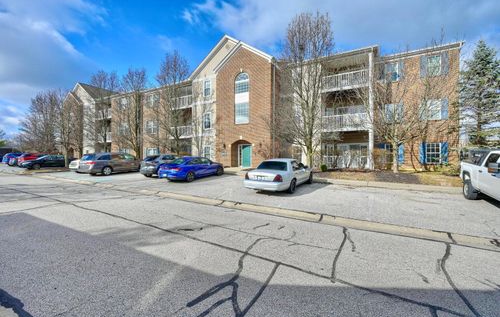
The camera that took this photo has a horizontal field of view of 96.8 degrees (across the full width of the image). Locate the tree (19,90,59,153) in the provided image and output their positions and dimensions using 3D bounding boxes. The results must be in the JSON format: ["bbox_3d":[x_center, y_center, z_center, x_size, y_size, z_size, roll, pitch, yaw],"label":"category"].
[{"bbox_3d":[-34.357,-5.356,36.423,6.200,11.370,6.200,1,2,30],"label":"tree"}]

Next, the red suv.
[{"bbox_3d":[-22.756,0.124,24.768,1.860,1.680,4.600,1,2,30],"label":"red suv"}]

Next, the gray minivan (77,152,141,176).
[{"bbox_3d":[-10.713,0.357,18.346,2.010,1.730,5.150,1,2,29],"label":"gray minivan"}]

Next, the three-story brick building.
[{"bbox_3d":[-7.844,-5.847,32.725,55.500,12.700,15.000,1,2,30],"label":"three-story brick building"}]

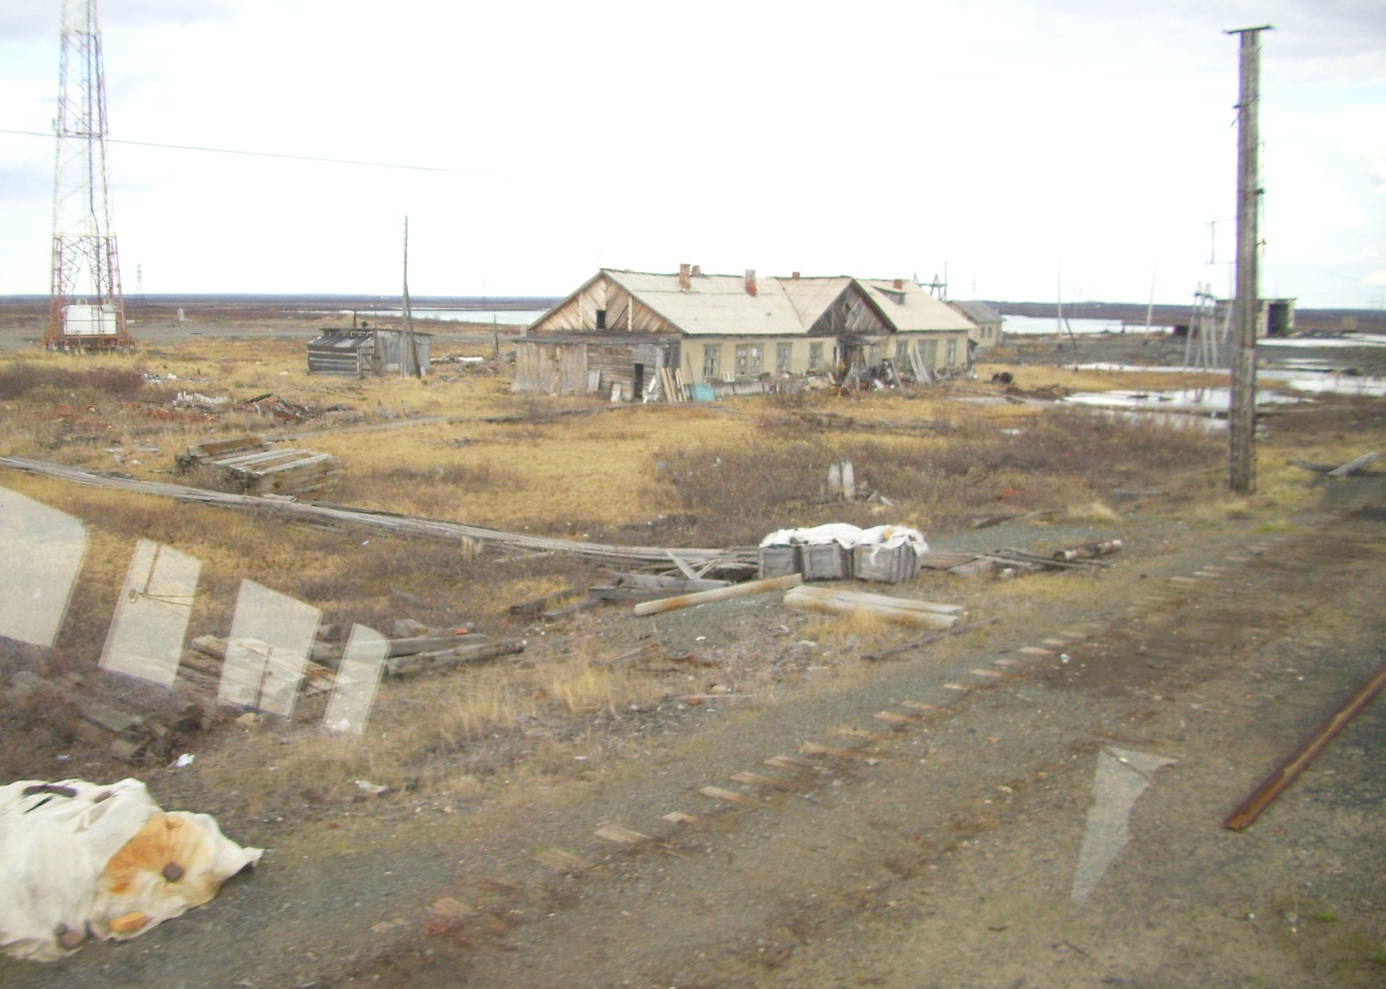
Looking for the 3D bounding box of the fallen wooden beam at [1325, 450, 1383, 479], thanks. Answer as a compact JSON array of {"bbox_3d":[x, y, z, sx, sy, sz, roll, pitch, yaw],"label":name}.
[{"bbox_3d":[16.319,-0.727,33.631,2.650,0.180,0.240,-13,15,-39],"label":"fallen wooden beam"}]

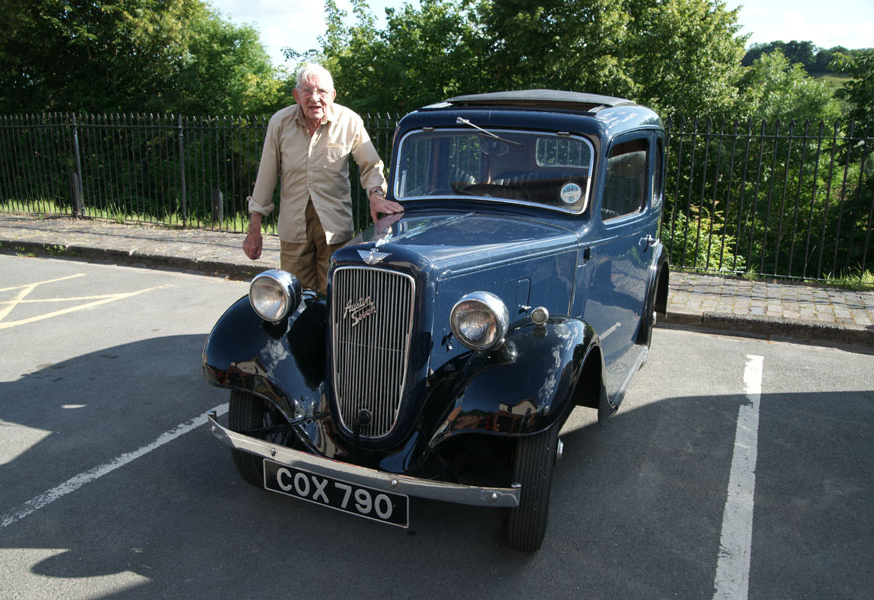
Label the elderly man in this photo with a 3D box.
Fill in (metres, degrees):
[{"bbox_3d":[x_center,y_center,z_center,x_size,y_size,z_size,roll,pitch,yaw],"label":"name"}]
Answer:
[{"bbox_3d":[-0.523,-0.228,3.228,0.700,1.650,0.450,1,12,0],"label":"elderly man"}]

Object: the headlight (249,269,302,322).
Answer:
[{"bbox_3d":[-0.546,-0.015,2.439,0.162,0.162,0.135,6,14,23],"label":"headlight"}]

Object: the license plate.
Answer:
[{"bbox_3d":[-0.319,0.593,2.155,0.516,0.110,0.016,7,15,23],"label":"license plate"}]

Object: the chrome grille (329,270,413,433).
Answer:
[{"bbox_3d":[-0.214,0.174,2.287,0.292,0.566,0.050,7,8,23],"label":"chrome grille"}]

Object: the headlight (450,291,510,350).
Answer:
[{"bbox_3d":[0.138,0.060,2.149,0.162,0.162,0.135,6,14,23],"label":"headlight"}]

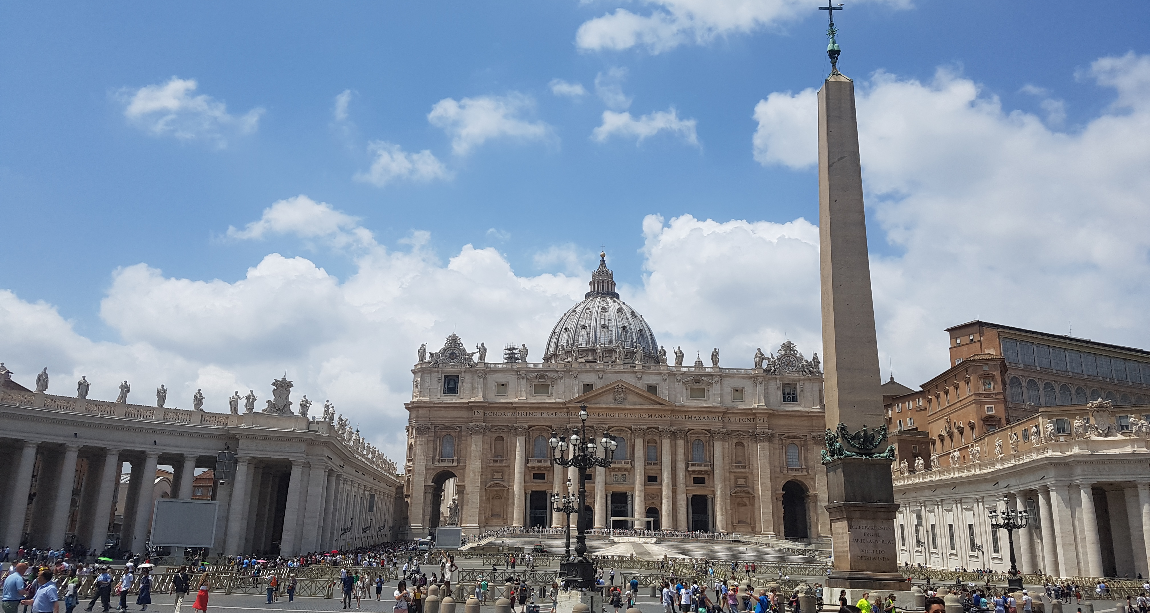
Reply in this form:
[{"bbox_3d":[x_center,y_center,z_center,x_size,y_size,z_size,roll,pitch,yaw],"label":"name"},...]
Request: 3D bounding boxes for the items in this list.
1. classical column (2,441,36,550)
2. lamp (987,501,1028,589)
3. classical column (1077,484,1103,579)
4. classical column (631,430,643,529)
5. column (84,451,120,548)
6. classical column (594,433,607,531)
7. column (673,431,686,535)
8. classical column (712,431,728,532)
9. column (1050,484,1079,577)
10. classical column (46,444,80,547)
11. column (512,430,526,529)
[{"bbox_3d":[-64.012,22.044,99.816,1.850,12.800,1.850,12,-19,-31],"label":"classical column"},{"bbox_3d":[33.329,18.131,66.090,2.750,7.370,2.750,-6,-17,25],"label":"lamp"},{"bbox_3d":[67.118,29.094,112.087,1.750,12.167,1.750,-8,-18,29],"label":"classical column"},{"bbox_3d":[17.979,47.038,237.958,3.200,28.040,3.200,2,-16,-1],"label":"classical column"},{"bbox_3d":[-53.798,22.489,99.068,1.750,12.167,1.750,9,-17,-27],"label":"column"},{"bbox_3d":[7.027,46.914,237.959,3.200,28.044,3.200,2,-16,-1],"label":"classical column"},{"bbox_3d":[29.497,48.288,239.059,3.300,28.300,3.300,2,-15,-1],"label":"column"},{"bbox_3d":[39.124,46.783,231.493,3.400,27.364,3.200,2,-16,0],"label":"classical column"},{"bbox_3d":[71.280,32.855,125.705,1.900,12.782,1.900,-1,-17,10],"label":"column"},{"bbox_3d":[-63.218,23.723,107.336,2.000,13.003,2.000,1,-16,0],"label":"classical column"},{"bbox_3d":[-15.178,46.958,238.627,3.300,28.100,3.300,2,-15,-1],"label":"column"}]

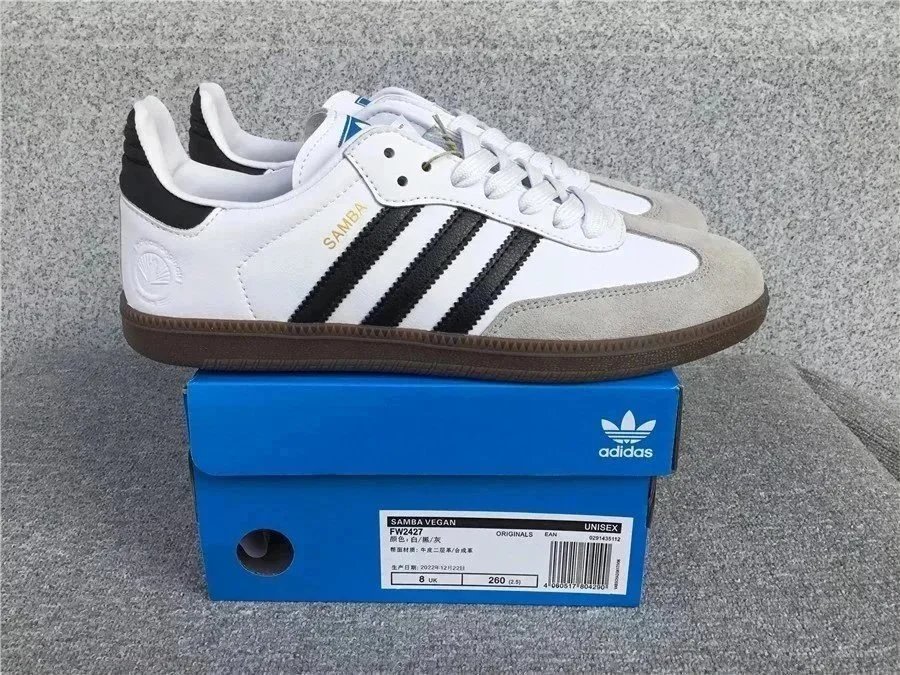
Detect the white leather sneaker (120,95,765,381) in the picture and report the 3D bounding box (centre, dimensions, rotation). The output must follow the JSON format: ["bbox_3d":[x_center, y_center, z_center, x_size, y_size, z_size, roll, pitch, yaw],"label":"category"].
[{"bbox_3d":[-0.002,-0.049,0.348,0.290,0.109,0.102,-1,21,-1],"label":"white leather sneaker"}]

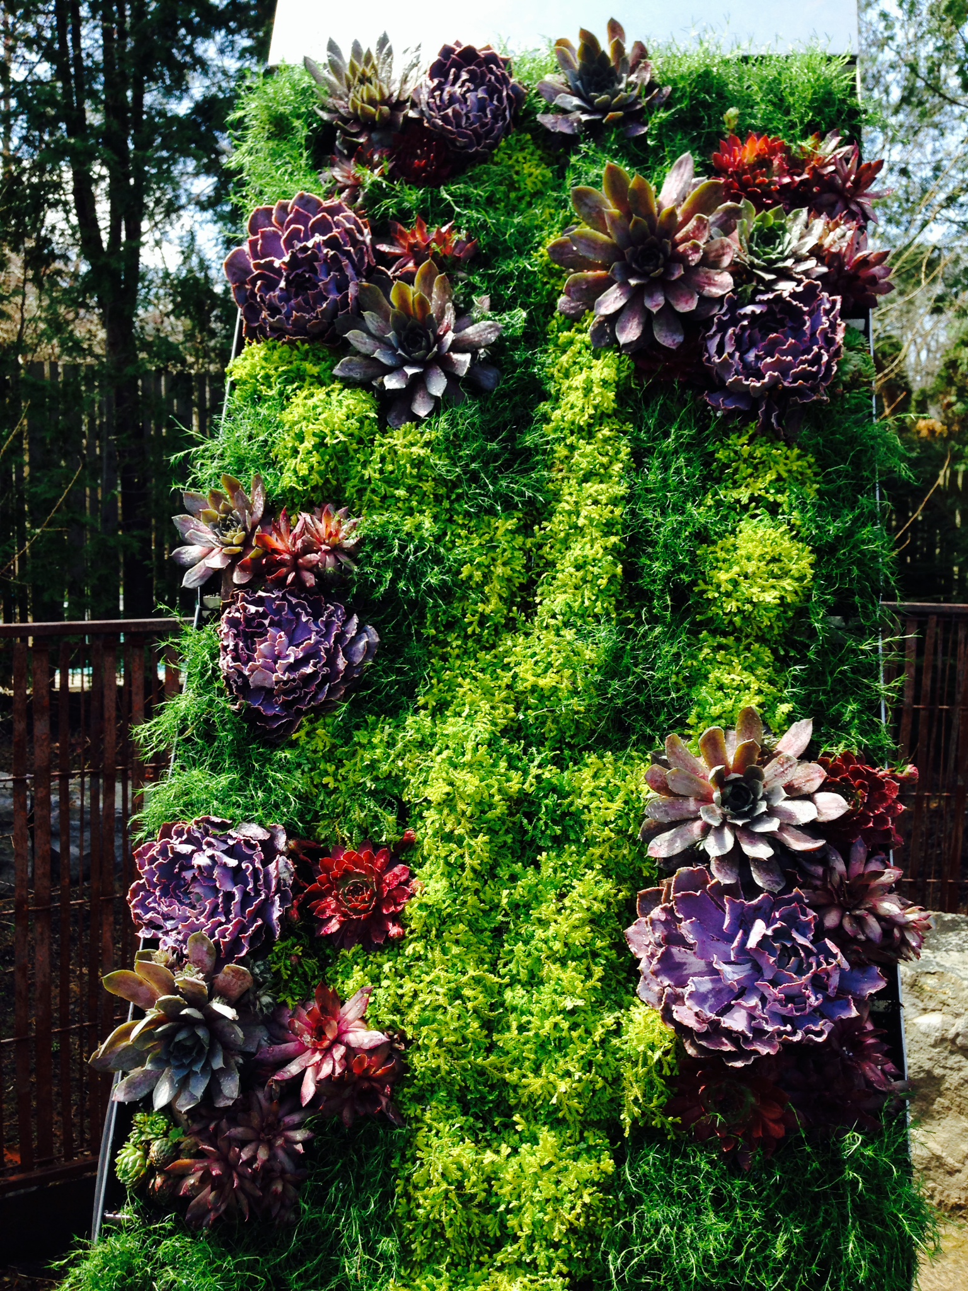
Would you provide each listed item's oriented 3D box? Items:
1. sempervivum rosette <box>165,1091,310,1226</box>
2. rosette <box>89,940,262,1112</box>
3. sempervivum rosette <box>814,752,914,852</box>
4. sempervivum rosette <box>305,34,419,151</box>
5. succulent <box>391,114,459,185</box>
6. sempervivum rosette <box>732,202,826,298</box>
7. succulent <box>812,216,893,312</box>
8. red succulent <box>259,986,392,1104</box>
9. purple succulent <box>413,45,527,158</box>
[{"bbox_3d":[-0.185,0.387,0.933,0.103,0.103,0.043,2,-19,6],"label":"sempervivum rosette"},{"bbox_3d":[-0.239,0.295,0.959,0.131,0.131,0.066,2,-19,6],"label":"rosette"},{"bbox_3d":[0.298,0.125,0.980,0.084,0.084,0.042,5,-19,-5],"label":"sempervivum rosette"},{"bbox_3d":[-0.123,-0.562,1.253,0.120,0.120,0.066,2,-19,6],"label":"sempervivum rosette"},{"bbox_3d":[-0.057,-0.501,1.238,0.080,0.080,0.040,2,-11,4],"label":"succulent"},{"bbox_3d":[0.282,-0.379,1.177,0.097,0.097,0.048,1,-19,7],"label":"sempervivum rosette"},{"bbox_3d":[0.344,-0.361,1.163,0.088,0.088,0.048,1,-19,7],"label":"succulent"},{"bbox_3d":[-0.126,0.316,0.973,0.104,0.104,0.052,1,-19,7],"label":"red succulent"},{"bbox_3d":[-0.013,-0.548,1.237,0.109,0.109,0.066,2,-7,4],"label":"purple succulent"}]

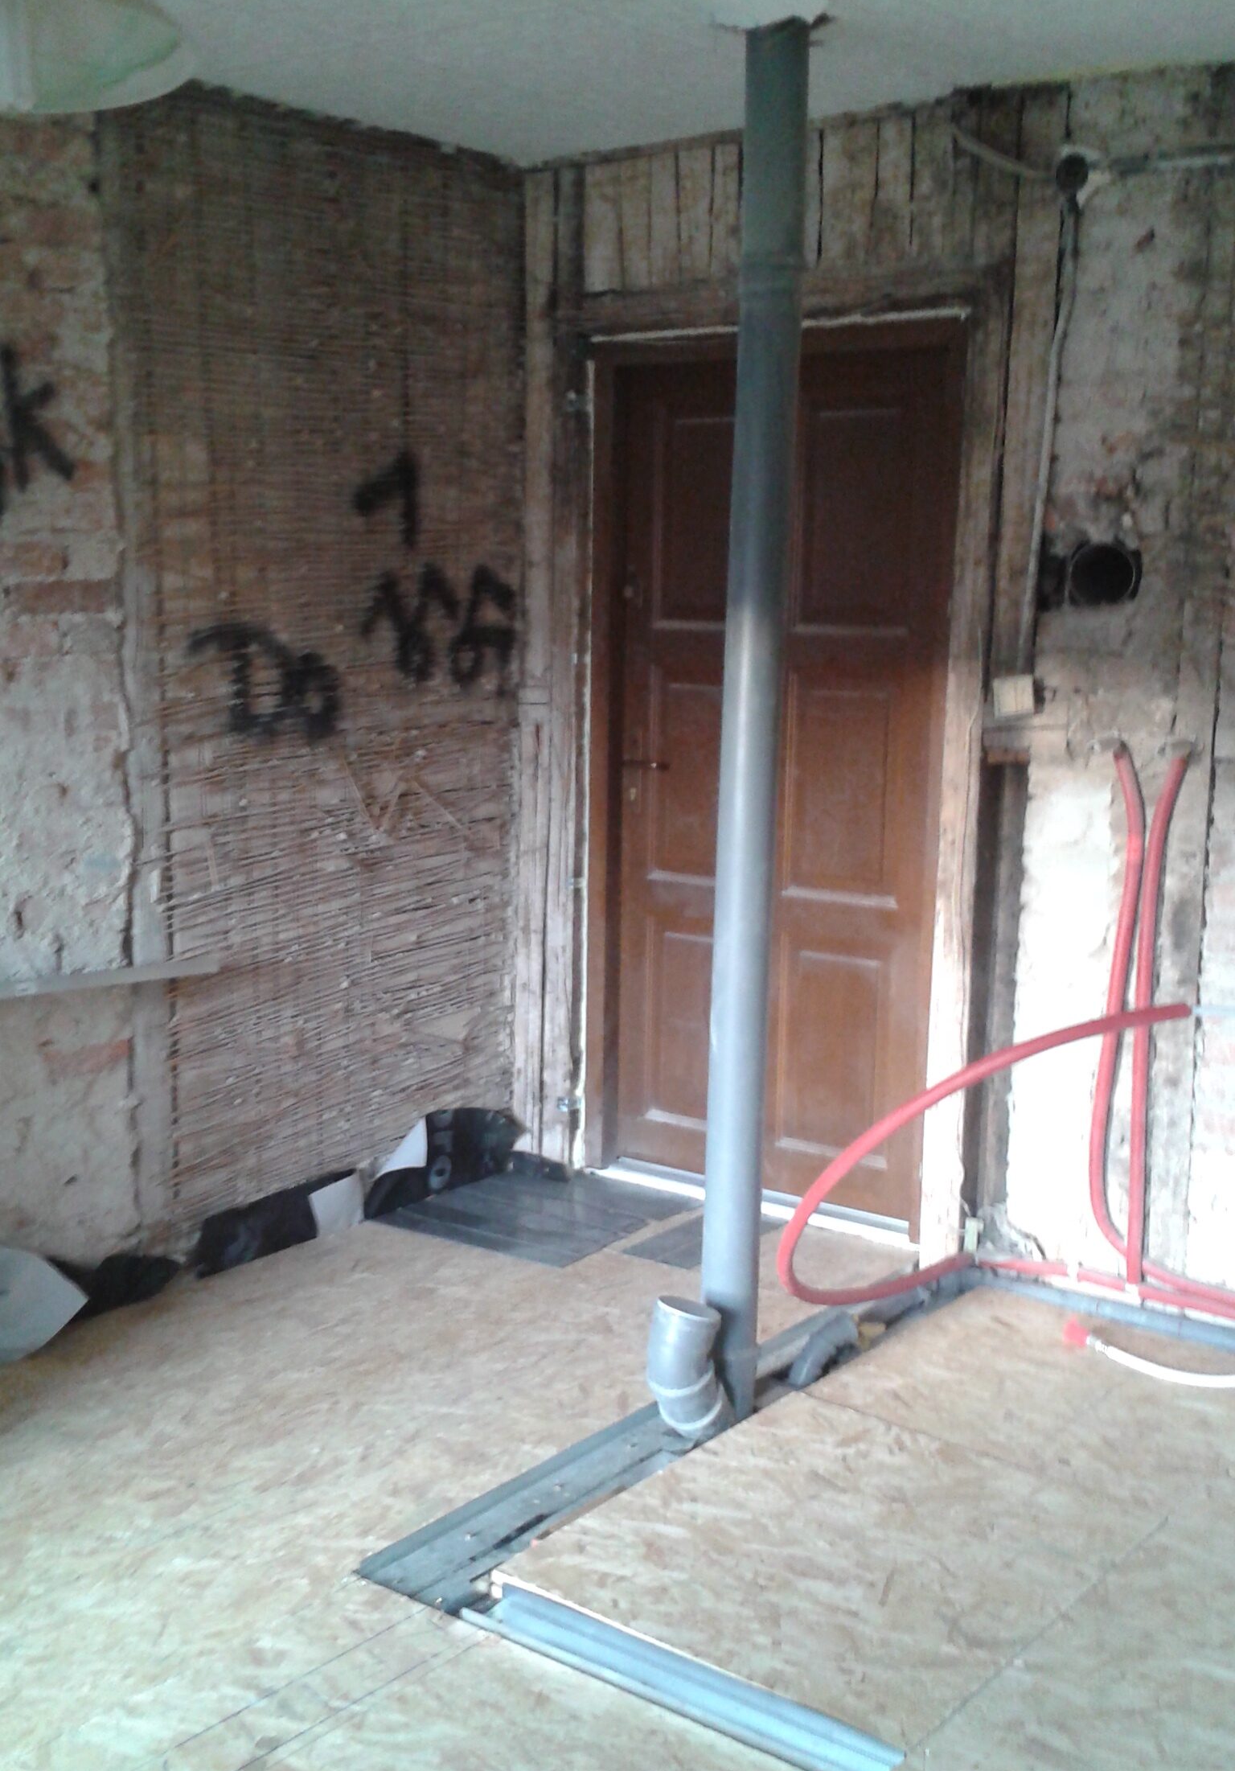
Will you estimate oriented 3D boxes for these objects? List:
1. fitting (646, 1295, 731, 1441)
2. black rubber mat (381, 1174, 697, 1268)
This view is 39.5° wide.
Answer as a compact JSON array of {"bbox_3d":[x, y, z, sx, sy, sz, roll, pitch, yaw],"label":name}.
[{"bbox_3d":[0.132,0.888,3.160,0.130,0.240,0.150,8,11,37],"label":"fitting"},{"bbox_3d":[-0.196,0.786,4.201,0.580,0.013,0.560,7,10,33],"label":"black rubber mat"}]

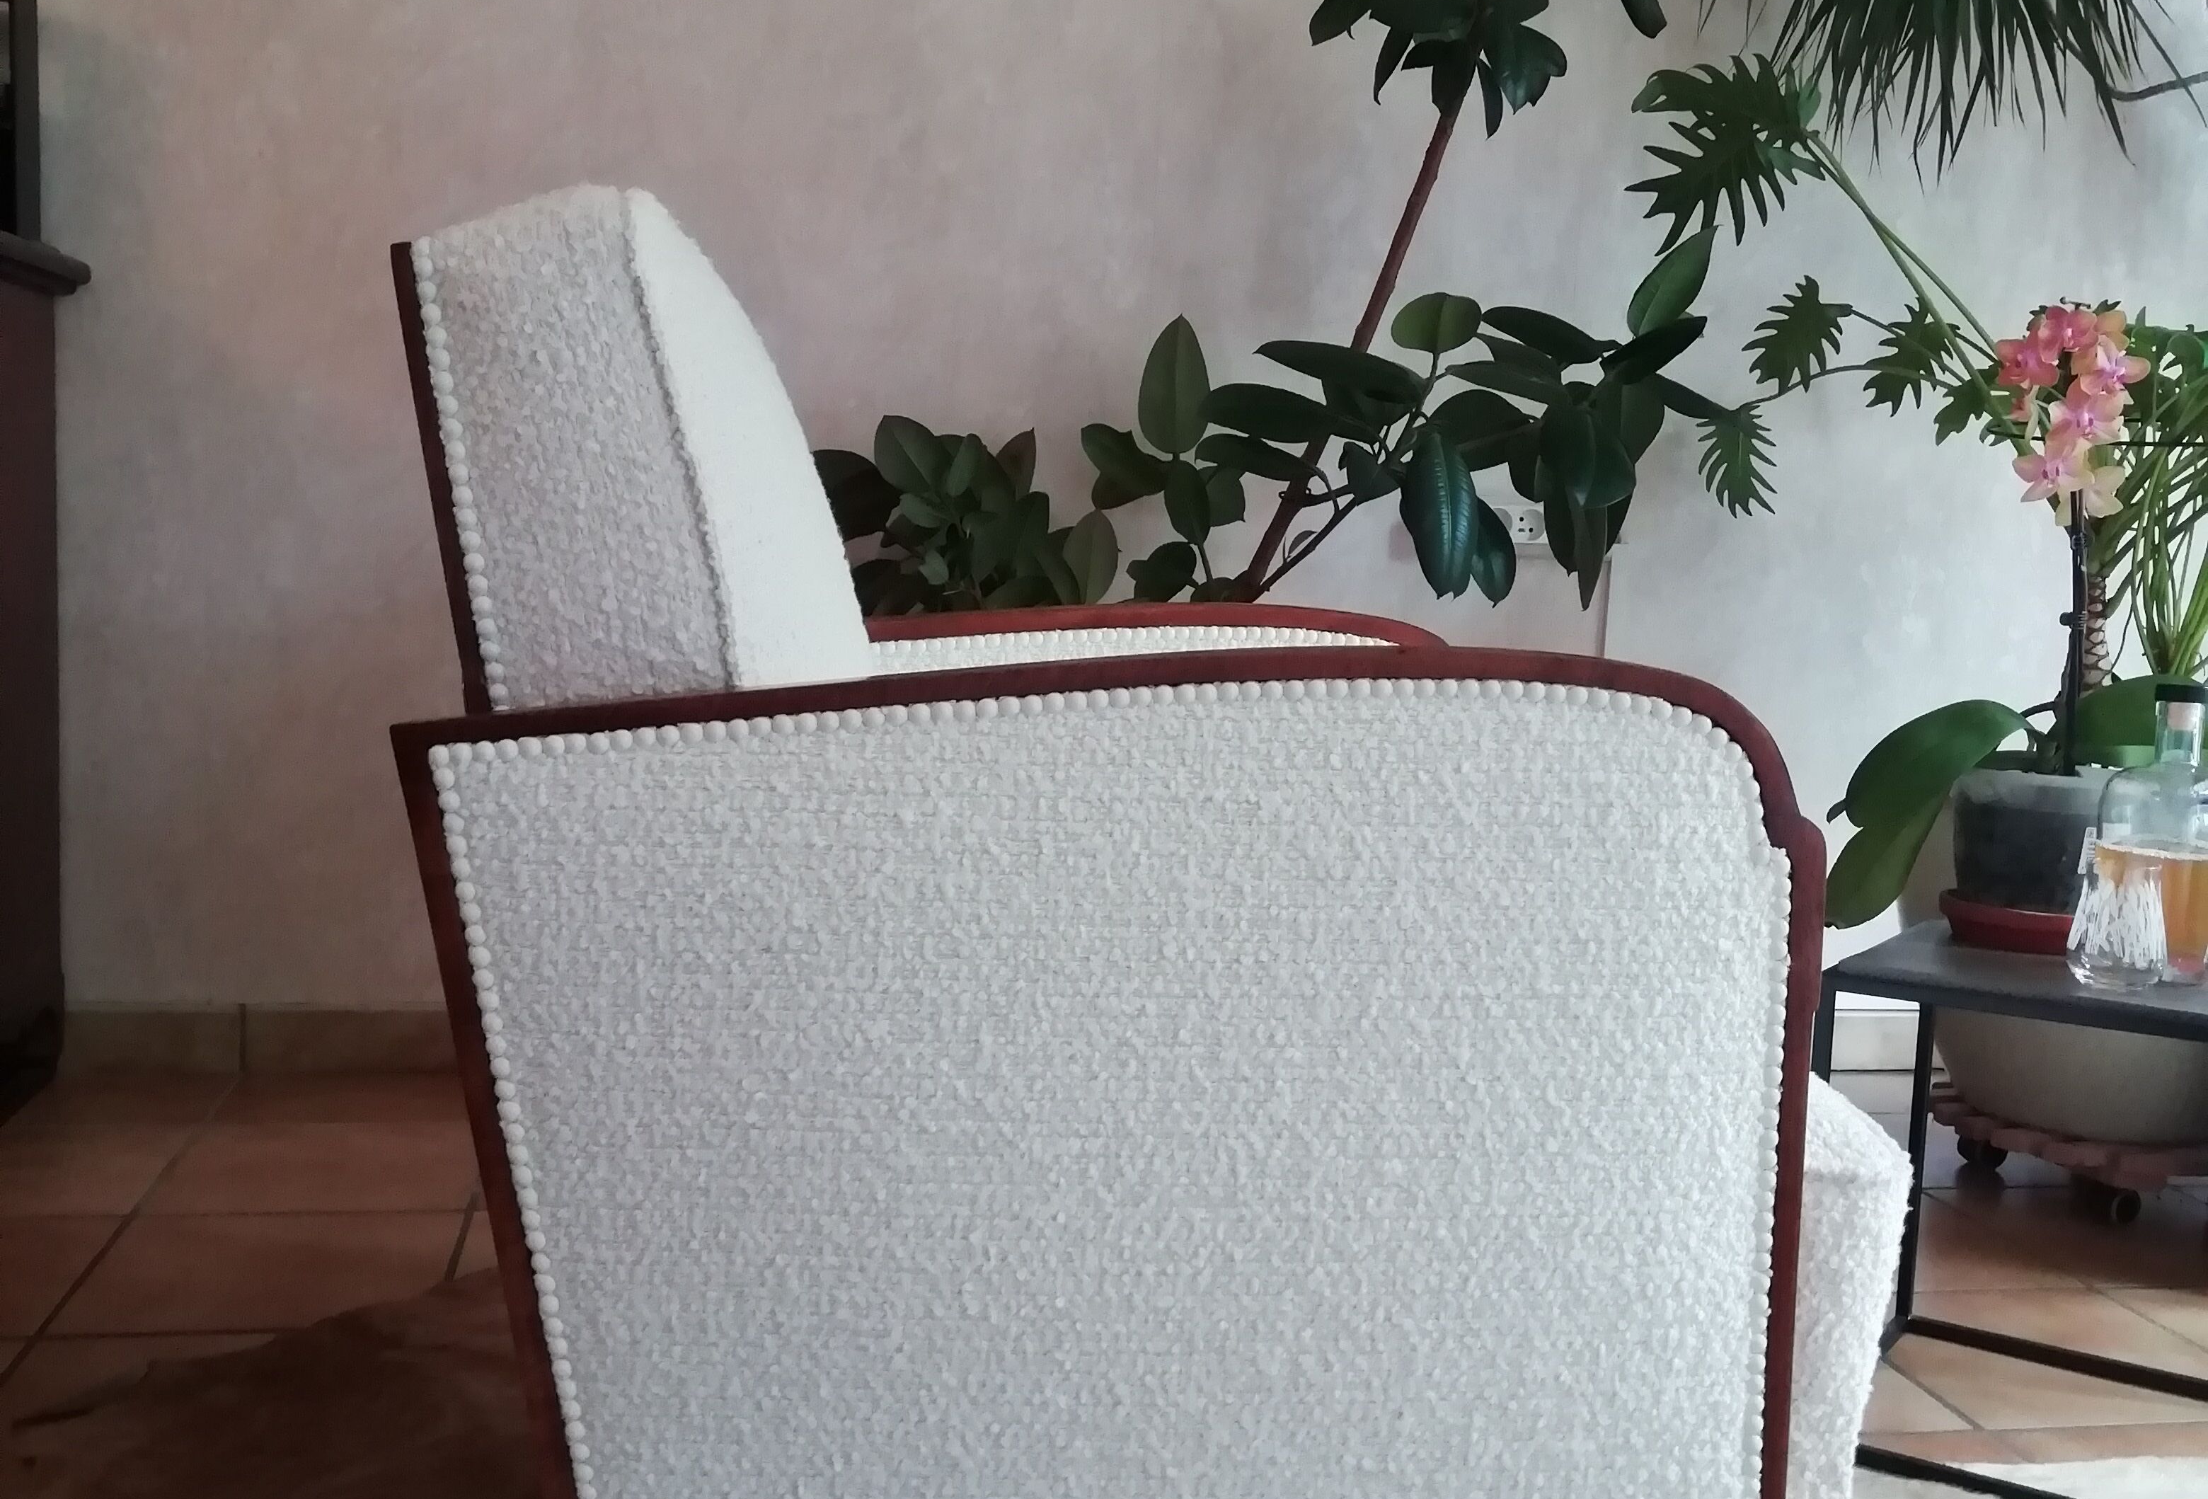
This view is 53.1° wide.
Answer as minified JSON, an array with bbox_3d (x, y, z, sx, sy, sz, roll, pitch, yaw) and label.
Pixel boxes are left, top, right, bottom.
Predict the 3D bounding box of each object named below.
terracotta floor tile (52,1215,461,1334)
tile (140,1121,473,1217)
[{"bbox_3d":[-0.758,0.480,2.016,0.306,0.012,0.306,1,6,-11],"label":"terracotta floor tile"},{"bbox_3d":[-0.816,0.444,2.325,0.306,0.012,0.306,1,6,-11],"label":"tile"}]

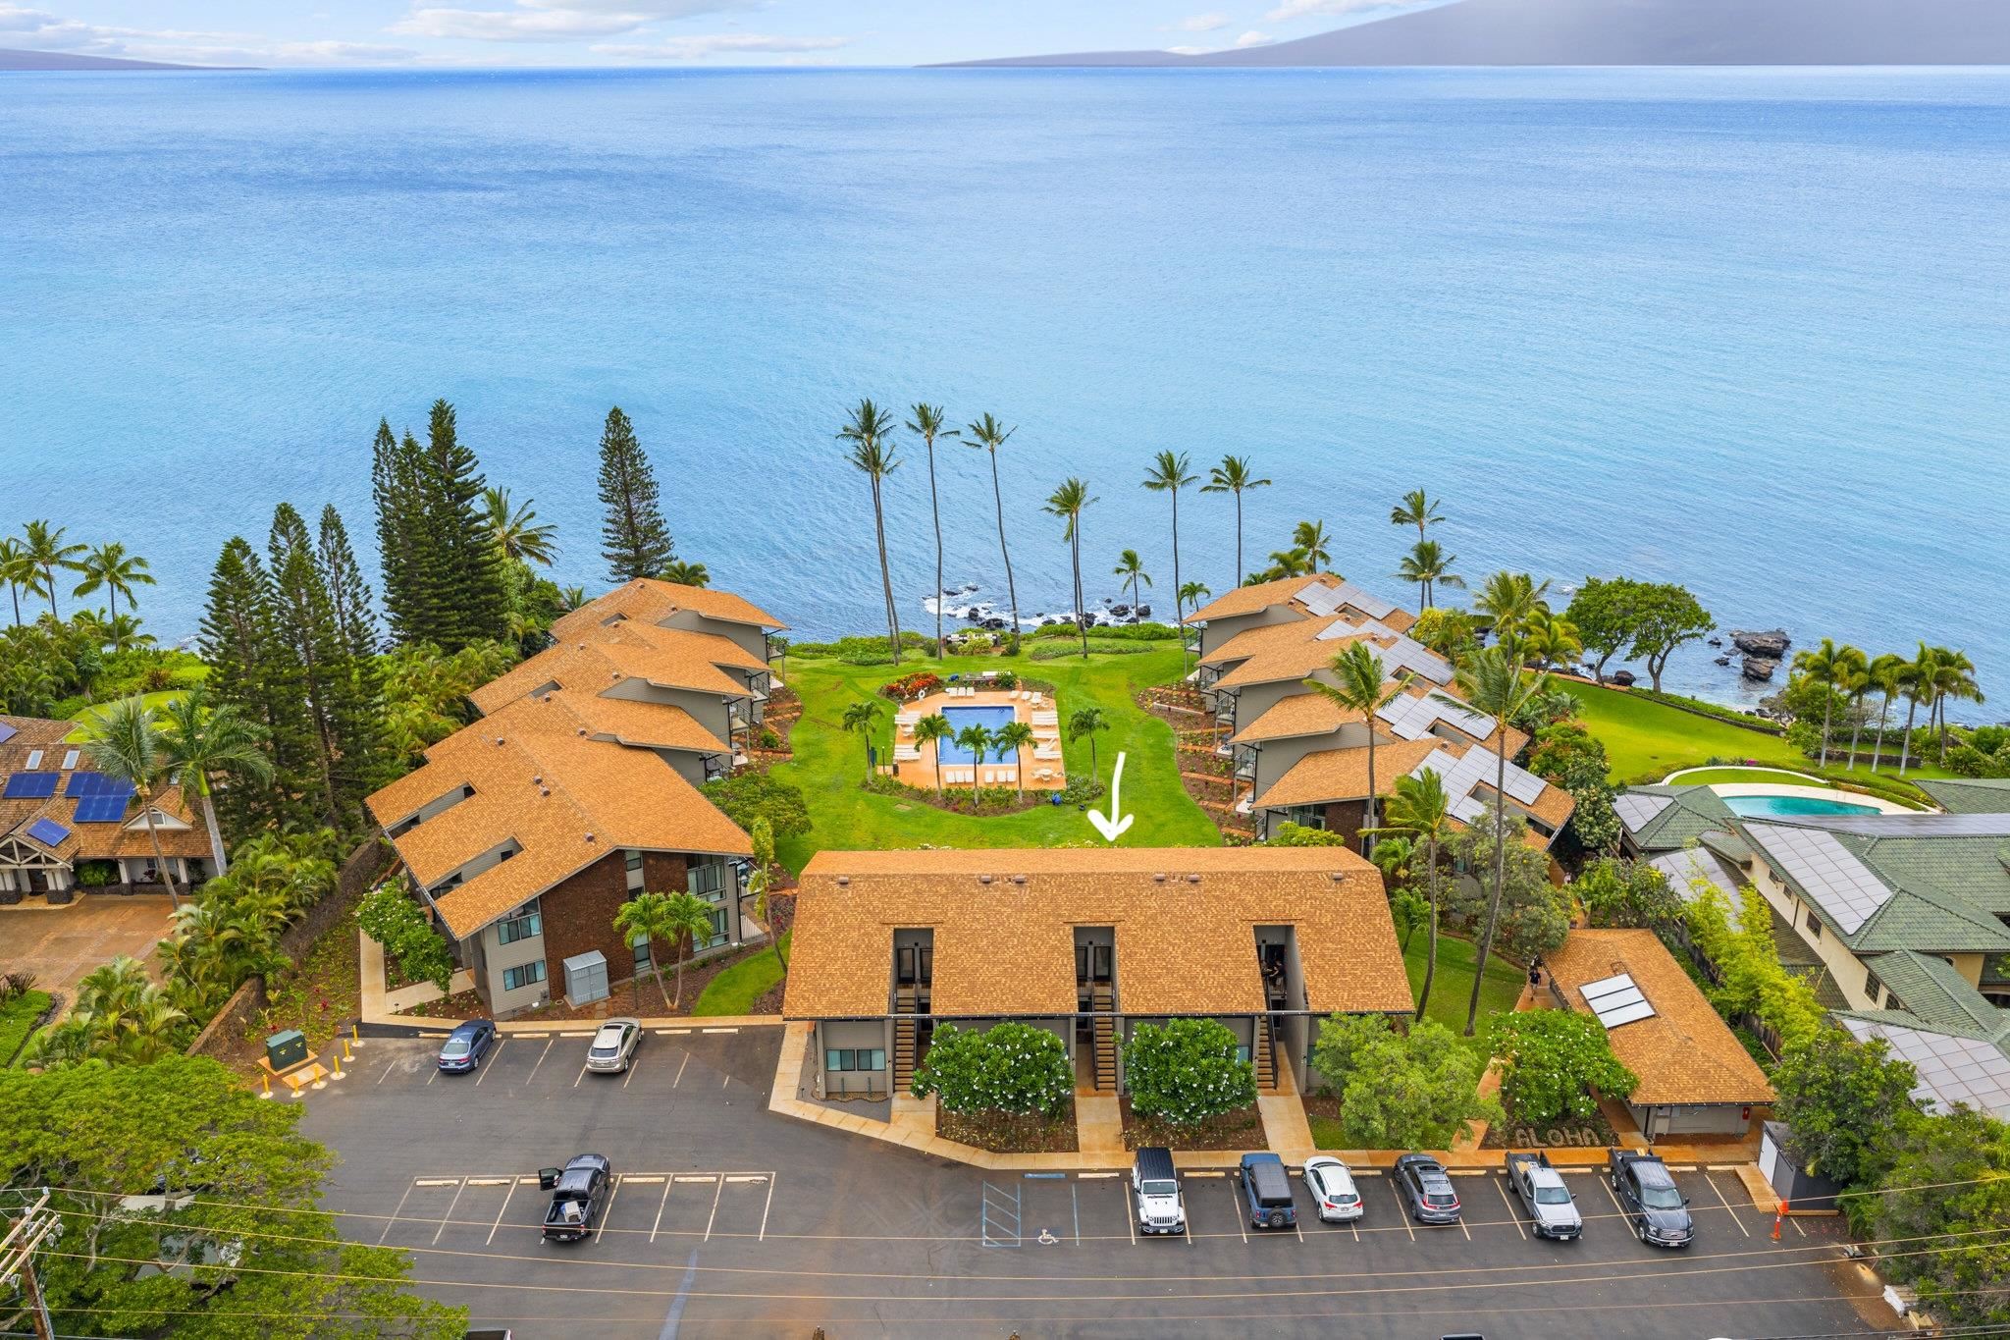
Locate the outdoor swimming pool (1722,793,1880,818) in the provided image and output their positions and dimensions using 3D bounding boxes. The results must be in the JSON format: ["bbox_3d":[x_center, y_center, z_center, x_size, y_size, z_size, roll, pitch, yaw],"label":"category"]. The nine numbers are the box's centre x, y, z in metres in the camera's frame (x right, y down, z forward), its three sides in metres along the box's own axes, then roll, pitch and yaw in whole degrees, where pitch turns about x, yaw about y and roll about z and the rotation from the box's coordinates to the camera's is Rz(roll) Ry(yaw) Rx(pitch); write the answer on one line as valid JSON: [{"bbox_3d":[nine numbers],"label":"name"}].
[{"bbox_3d":[59.388,10.640,116.602,12.500,0.800,6.000,5,22,12],"label":"outdoor swimming pool"}]

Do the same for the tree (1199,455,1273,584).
[{"bbox_3d":[22.726,-12.341,155.919,6.950,18.590,6.950,0,21,0],"label":"tree"}]

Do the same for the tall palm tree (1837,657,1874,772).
[{"bbox_3d":[66.952,3.619,124.058,3.270,9.880,3.270,0,21,0],"label":"tall palm tree"}]

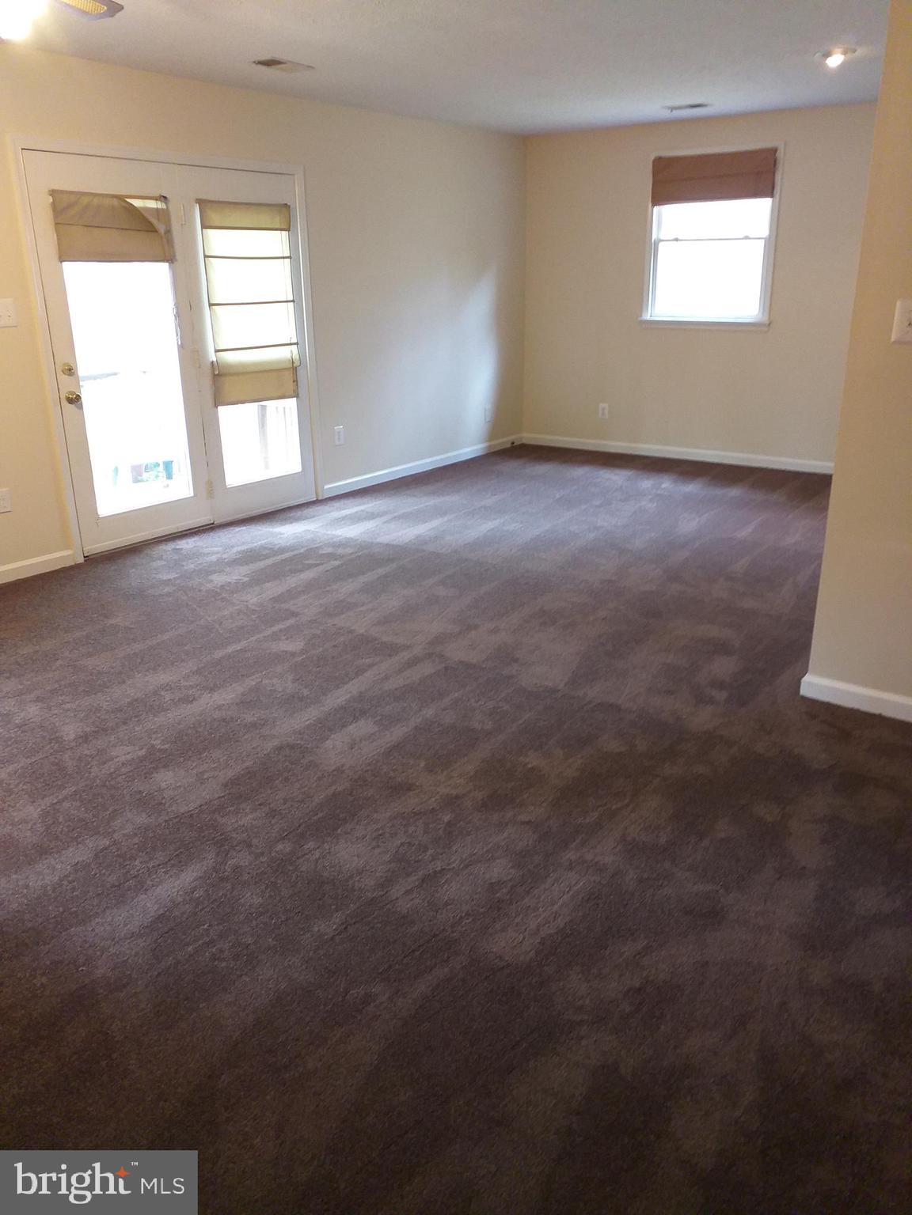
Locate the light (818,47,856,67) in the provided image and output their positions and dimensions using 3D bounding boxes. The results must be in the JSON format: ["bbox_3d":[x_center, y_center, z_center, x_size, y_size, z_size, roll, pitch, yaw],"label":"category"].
[{"bbox_3d":[1.888,-2.722,4.716,0.185,0.060,0.185,13,24,34],"label":"light"}]

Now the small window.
[{"bbox_3d":[1.855,-2.707,6.984,0.975,1.174,0.089,13,24,34],"label":"small window"}]

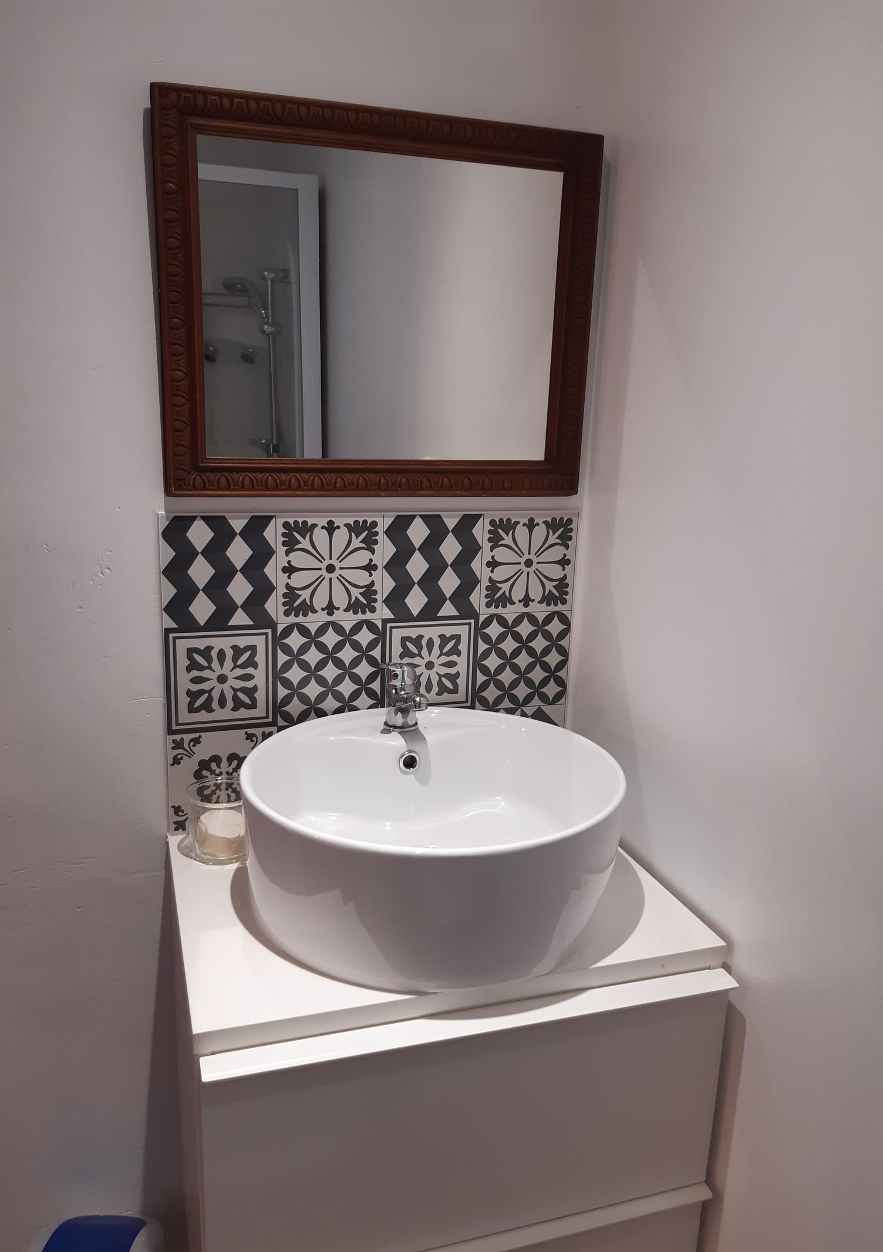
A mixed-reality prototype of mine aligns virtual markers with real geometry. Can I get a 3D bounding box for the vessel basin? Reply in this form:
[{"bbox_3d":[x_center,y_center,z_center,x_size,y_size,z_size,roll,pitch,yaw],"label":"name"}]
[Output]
[{"bbox_3d":[-0.013,0.257,1.171,0.461,0.177,0.461,2,13,0],"label":"vessel basin"}]

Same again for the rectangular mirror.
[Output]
[{"bbox_3d":[-0.071,-0.411,1.240,0.579,0.477,0.030,-2,16,-18],"label":"rectangular mirror"}]

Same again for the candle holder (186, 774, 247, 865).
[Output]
[{"bbox_3d":[-0.295,0.267,1.288,0.098,0.087,0.098,-2,14,-18],"label":"candle holder"}]

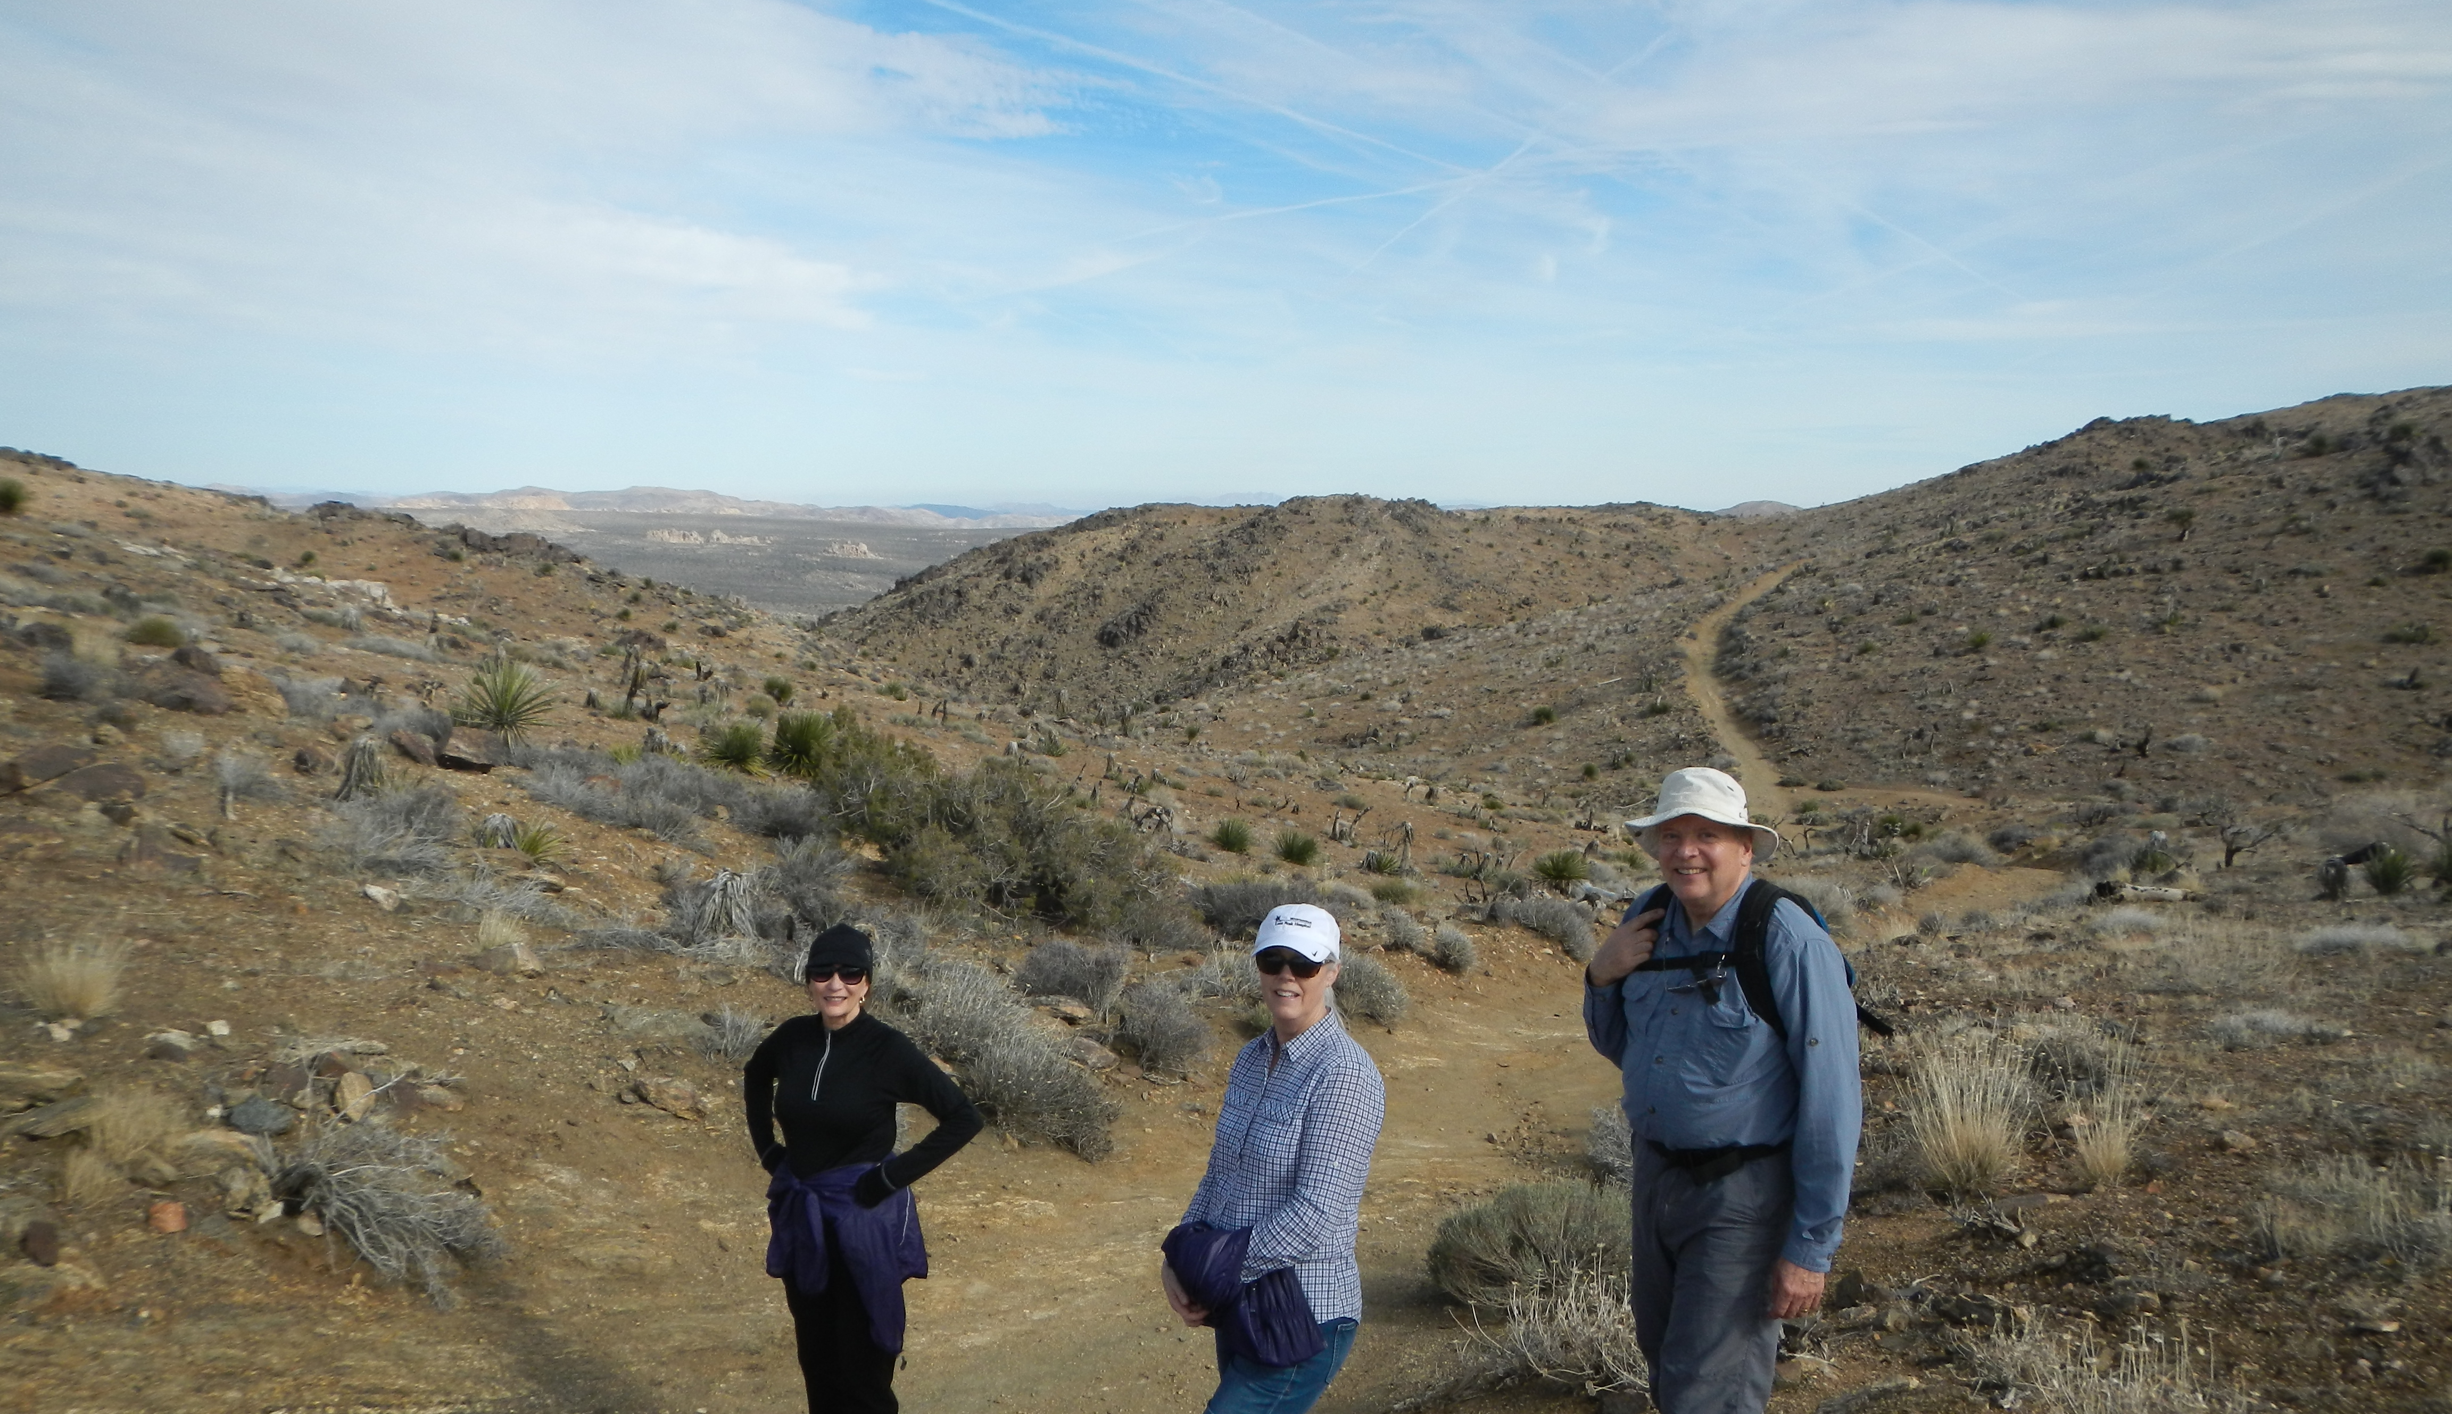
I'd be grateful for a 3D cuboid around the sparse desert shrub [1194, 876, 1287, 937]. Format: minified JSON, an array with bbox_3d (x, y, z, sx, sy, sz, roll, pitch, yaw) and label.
[{"bbox_3d":[0.093,1.488,14.800,0.780,0.420,0.650,0,6,0],"label":"sparse desert shrub"}]

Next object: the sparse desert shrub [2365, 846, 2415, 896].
[{"bbox_3d":[11.733,1.647,20.000,0.500,0.460,0.500,3,7,30],"label":"sparse desert shrub"}]

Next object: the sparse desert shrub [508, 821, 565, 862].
[{"bbox_3d":[-4.387,0.852,12.600,0.365,0.217,0.347,-2,6,-19],"label":"sparse desert shrub"}]

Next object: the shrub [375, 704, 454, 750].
[{"bbox_3d":[-6.544,0.162,16.000,0.649,0.331,0.552,-2,6,-22],"label":"shrub"}]

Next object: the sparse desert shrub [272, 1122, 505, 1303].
[{"bbox_3d":[-2.747,1.657,6.500,0.766,0.466,0.651,-2,6,-23],"label":"sparse desert shrub"}]

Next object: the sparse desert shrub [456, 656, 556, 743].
[{"bbox_3d":[-6.528,-0.070,18.000,0.900,0.800,0.880,-2,6,-20],"label":"sparse desert shrub"}]

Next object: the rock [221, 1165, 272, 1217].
[{"bbox_3d":[-3.507,1.738,7.100,0.190,0.180,0.170,-3,7,-27],"label":"rock"}]

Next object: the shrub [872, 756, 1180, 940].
[{"bbox_3d":[-1.393,0.943,14.000,2.150,1.200,1.800,-1,6,-6],"label":"shrub"}]

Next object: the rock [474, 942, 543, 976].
[{"bbox_3d":[-3.581,1.257,9.900,0.344,0.134,0.258,-2,6,-20],"label":"rock"}]

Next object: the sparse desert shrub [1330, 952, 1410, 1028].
[{"bbox_3d":[0.845,1.701,11.900,0.480,0.430,0.460,0,6,4],"label":"sparse desert shrub"}]

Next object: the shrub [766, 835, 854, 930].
[{"bbox_3d":[-2.731,1.149,13.000,0.580,0.610,0.550,-1,6,-12],"label":"shrub"}]

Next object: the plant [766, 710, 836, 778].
[{"bbox_3d":[-3.958,0.348,18.500,0.643,0.591,0.643,-1,6,-12],"label":"plant"}]

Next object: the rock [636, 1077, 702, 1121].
[{"bbox_3d":[-2.356,1.658,8.400,0.270,0.130,0.200,-2,6,-16],"label":"rock"}]

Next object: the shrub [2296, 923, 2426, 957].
[{"bbox_3d":[8.169,1.685,14.300,0.912,0.180,0.638,3,7,30],"label":"shrub"}]

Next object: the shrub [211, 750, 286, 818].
[{"bbox_3d":[-6.403,0.502,13.000,0.480,0.430,0.440,-3,7,-26],"label":"shrub"}]

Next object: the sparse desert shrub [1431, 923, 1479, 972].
[{"bbox_3d":[1.678,1.774,14.600,0.350,0.320,0.350,1,6,7],"label":"sparse desert shrub"}]

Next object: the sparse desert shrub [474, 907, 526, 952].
[{"bbox_3d":[-4.136,1.266,11.300,0.300,0.260,0.280,-2,6,-20],"label":"sparse desert shrub"}]

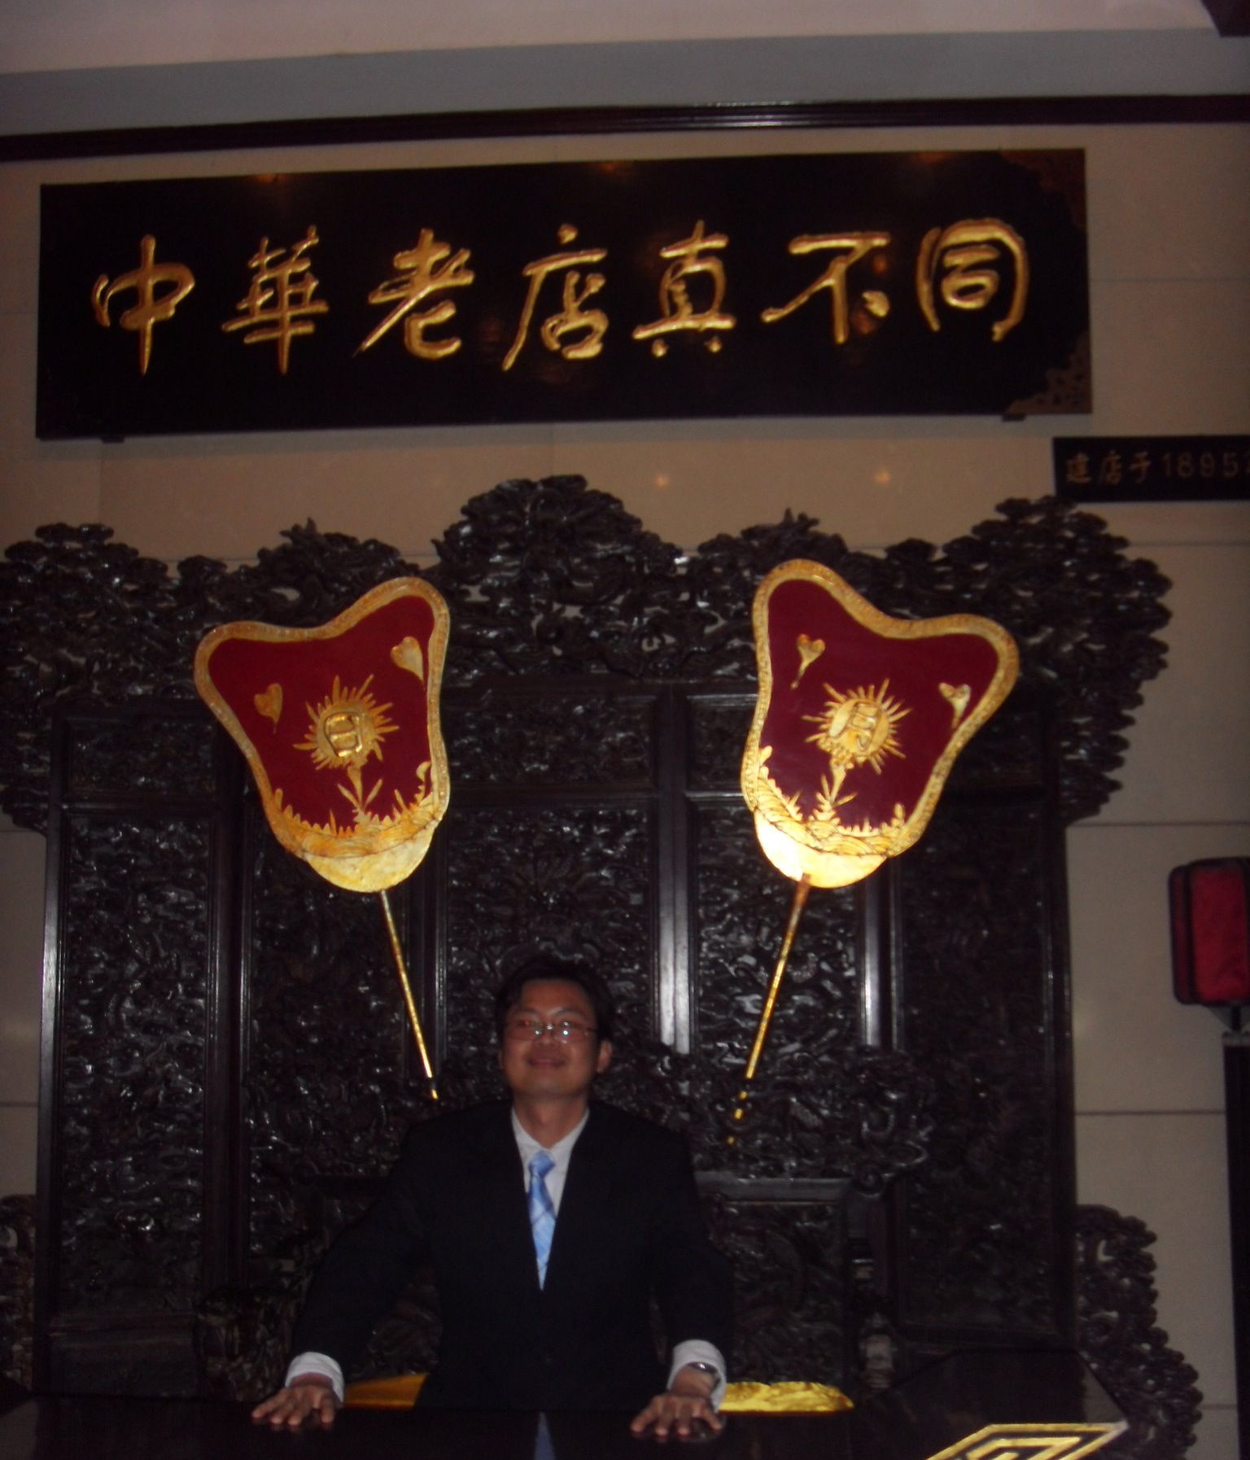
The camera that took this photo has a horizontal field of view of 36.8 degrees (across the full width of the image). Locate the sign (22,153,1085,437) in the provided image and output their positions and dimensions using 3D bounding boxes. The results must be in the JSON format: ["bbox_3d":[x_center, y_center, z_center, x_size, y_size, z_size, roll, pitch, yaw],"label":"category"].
[{"bbox_3d":[-0.169,-1.060,4.580,2.550,0.635,0.070,-1,-3,4],"label":"sign"}]

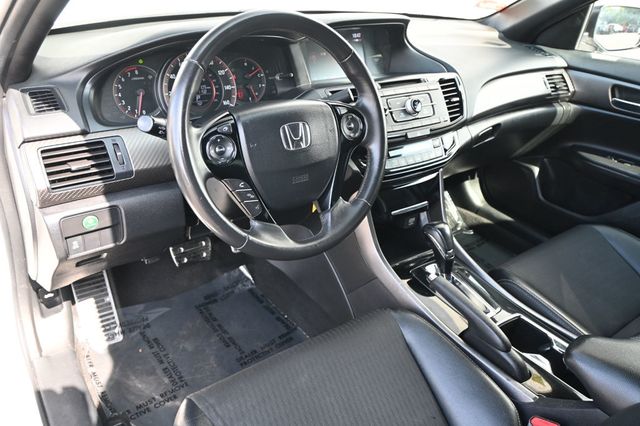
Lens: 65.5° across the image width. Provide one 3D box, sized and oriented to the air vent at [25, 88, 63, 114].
[{"bbox_3d":[-0.426,-0.170,0.768,0.050,0.045,0.020,-16,-12,-32],"label":"air vent"}]

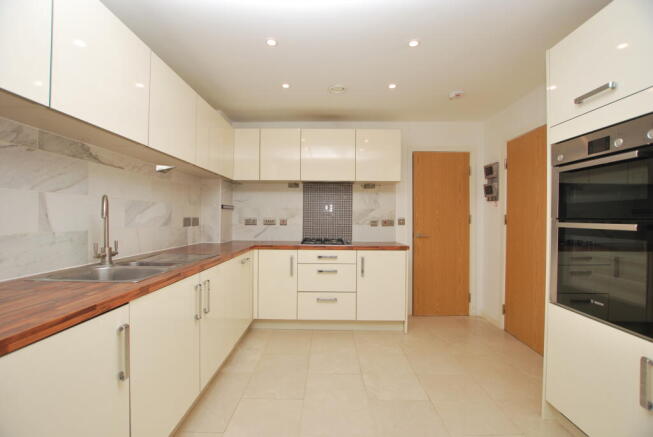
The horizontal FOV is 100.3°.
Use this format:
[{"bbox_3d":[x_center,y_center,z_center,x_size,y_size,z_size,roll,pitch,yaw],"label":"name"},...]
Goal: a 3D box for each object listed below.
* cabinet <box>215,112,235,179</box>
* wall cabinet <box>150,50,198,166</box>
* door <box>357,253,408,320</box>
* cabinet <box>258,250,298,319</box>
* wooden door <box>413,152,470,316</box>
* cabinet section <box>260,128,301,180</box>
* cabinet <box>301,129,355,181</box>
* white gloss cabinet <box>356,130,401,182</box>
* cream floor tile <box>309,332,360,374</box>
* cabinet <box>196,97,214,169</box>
[{"bbox_3d":[-1.181,-0.702,2.733,0.326,0.572,0.500,0,0,0],"label":"cabinet"},{"bbox_3d":[-1.198,-0.712,1.908,0.303,0.574,0.587,0,0,0],"label":"wall cabinet"},{"bbox_3d":[0.561,0.684,2.782,0.492,0.710,0.022,1,0,0],"label":"door"},{"bbox_3d":[-0.491,0.679,3.063,0.401,0.720,0.568,0,0,0],"label":"cabinet"},{"bbox_3d":[1.406,0.189,3.356,0.692,2.001,0.045,0,0,0],"label":"wooden door"},{"bbox_3d":[-0.501,-0.697,3.133,0.446,0.572,0.326,0,0,0],"label":"cabinet section"},{"bbox_3d":[0.022,-0.693,3.130,0.600,0.572,0.326,0,0,0],"label":"cabinet"},{"bbox_3d":[0.575,-0.706,3.191,0.501,0.574,0.310,0,0,0],"label":"white gloss cabinet"},{"bbox_3d":[0.063,1.195,2.383,0.414,0.010,0.610,0,0,0],"label":"cream floor tile"},{"bbox_3d":[-1.195,-0.714,2.349,0.303,0.574,0.320,0,0,0],"label":"cabinet"}]

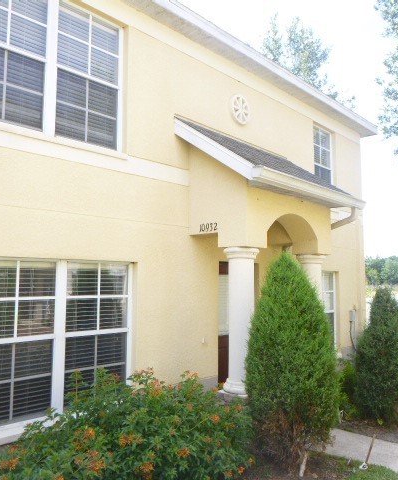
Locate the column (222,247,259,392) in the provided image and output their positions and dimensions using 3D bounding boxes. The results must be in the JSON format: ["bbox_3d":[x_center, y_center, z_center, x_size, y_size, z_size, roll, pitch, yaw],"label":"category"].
[{"bbox_3d":[0.535,1.008,5.866,0.450,1.840,0.450,0,-5,0],"label":"column"}]

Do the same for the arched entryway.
[{"bbox_3d":[1.153,0.857,6.566,0.480,2.450,2.173,-4,-7,43],"label":"arched entryway"}]

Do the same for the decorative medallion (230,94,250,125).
[{"bbox_3d":[0.658,-2.070,7.342,0.060,0.500,0.510,-4,-7,43],"label":"decorative medallion"}]

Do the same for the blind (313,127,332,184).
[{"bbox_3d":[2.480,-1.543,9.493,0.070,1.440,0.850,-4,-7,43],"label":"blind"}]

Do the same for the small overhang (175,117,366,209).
[{"bbox_3d":[1.159,-1.095,6.803,1.420,1.120,2.850,-4,-7,43],"label":"small overhang"}]

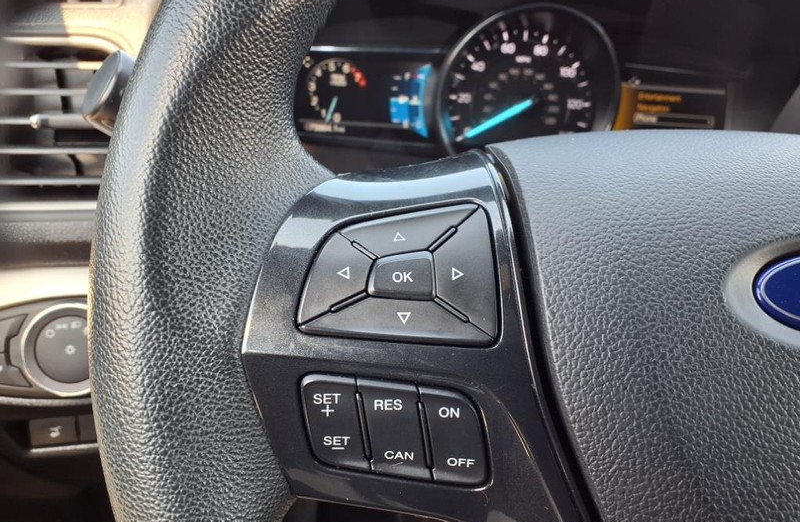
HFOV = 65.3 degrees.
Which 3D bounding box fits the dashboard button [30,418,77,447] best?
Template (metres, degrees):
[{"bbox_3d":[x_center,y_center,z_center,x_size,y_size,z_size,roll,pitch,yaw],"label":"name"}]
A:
[{"bbox_3d":[-0.176,0.085,0.320,0.021,0.014,0.008,-2,14,-18],"label":"dashboard button"}]

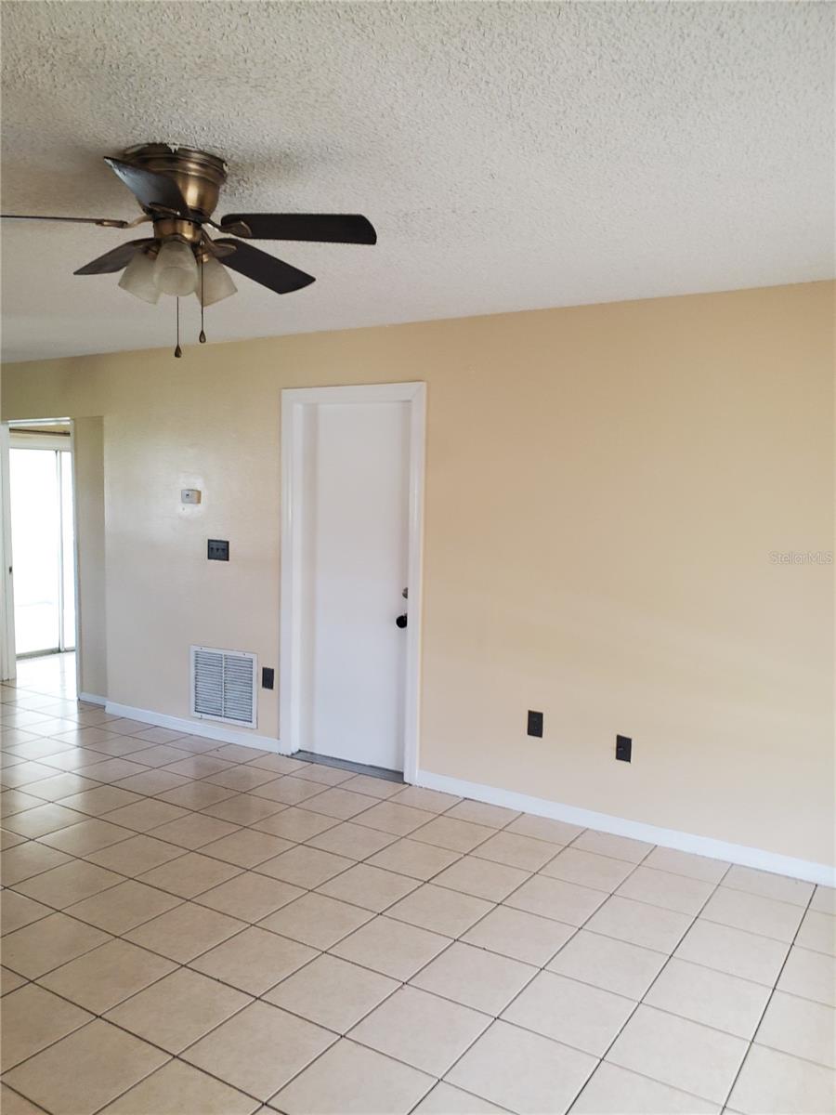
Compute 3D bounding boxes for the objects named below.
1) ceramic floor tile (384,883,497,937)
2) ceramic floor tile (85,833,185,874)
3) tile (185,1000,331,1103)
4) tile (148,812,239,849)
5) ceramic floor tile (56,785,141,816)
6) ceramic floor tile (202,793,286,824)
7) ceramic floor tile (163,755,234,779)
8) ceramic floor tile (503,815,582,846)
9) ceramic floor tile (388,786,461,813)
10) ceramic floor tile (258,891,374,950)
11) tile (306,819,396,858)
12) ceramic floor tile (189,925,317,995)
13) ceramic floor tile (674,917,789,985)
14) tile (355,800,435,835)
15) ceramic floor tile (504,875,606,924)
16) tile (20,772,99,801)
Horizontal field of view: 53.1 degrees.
[{"bbox_3d":[0.085,1.326,3.149,0.321,0.010,0.321,3,4,33],"label":"ceramic floor tile"},{"bbox_3d":[-1.215,1.288,3.616,0.323,0.010,0.323,4,6,33],"label":"ceramic floor tile"},{"bbox_3d":[-0.445,1.394,2.377,0.320,0.010,0.320,4,5,31],"label":"tile"},{"bbox_3d":[-1.031,1.262,3.858,0.320,0.010,0.320,4,5,31],"label":"tile"},{"bbox_3d":[-1.599,1.231,4.227,0.323,0.010,0.323,4,6,33],"label":"ceramic floor tile"},{"bbox_3d":[-0.850,1.237,4.101,0.322,0.010,0.322,4,4,32],"label":"ceramic floor tile"},{"bbox_3d":[-1.236,1.188,4.732,0.322,0.010,0.322,4,4,32],"label":"ceramic floor tile"},{"bbox_3d":[0.599,1.286,3.945,0.320,0.010,0.262,4,5,31],"label":"ceramic floor tile"},{"bbox_3d":[0.052,1.254,4.322,0.321,0.010,0.284,3,4,33],"label":"ceramic floor tile"},{"bbox_3d":[-0.362,1.304,3.005,0.319,0.010,0.319,3,4,32],"label":"ceramic floor tile"},{"bbox_3d":[-0.291,1.280,3.775,0.321,0.010,0.321,3,4,33],"label":"tile"},{"bbox_3d":[-0.551,1.365,2.832,0.323,0.010,0.323,4,6,33],"label":"ceramic floor tile"},{"bbox_3d":[1.106,1.385,2.940,0.323,0.010,0.323,4,6,33],"label":"ceramic floor tile"},{"bbox_3d":[-0.114,1.267,4.055,0.321,0.010,0.321,3,4,33],"label":"tile"},{"bbox_3d":[0.532,1.324,3.230,0.322,0.010,0.322,4,4,32],"label":"ceramic floor tile"},{"bbox_3d":[-1.879,1.212,4.399,0.323,0.010,0.323,4,6,33],"label":"tile"}]

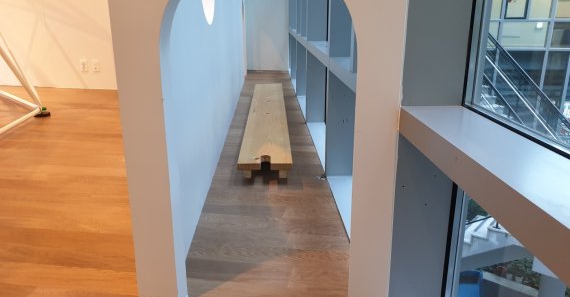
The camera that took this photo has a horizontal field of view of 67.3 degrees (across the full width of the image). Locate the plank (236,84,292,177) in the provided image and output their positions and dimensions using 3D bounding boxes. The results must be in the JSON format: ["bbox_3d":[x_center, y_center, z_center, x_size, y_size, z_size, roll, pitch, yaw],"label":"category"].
[{"bbox_3d":[-0.175,-0.355,4.497,0.364,0.113,3.490,-1,17,-1],"label":"plank"}]

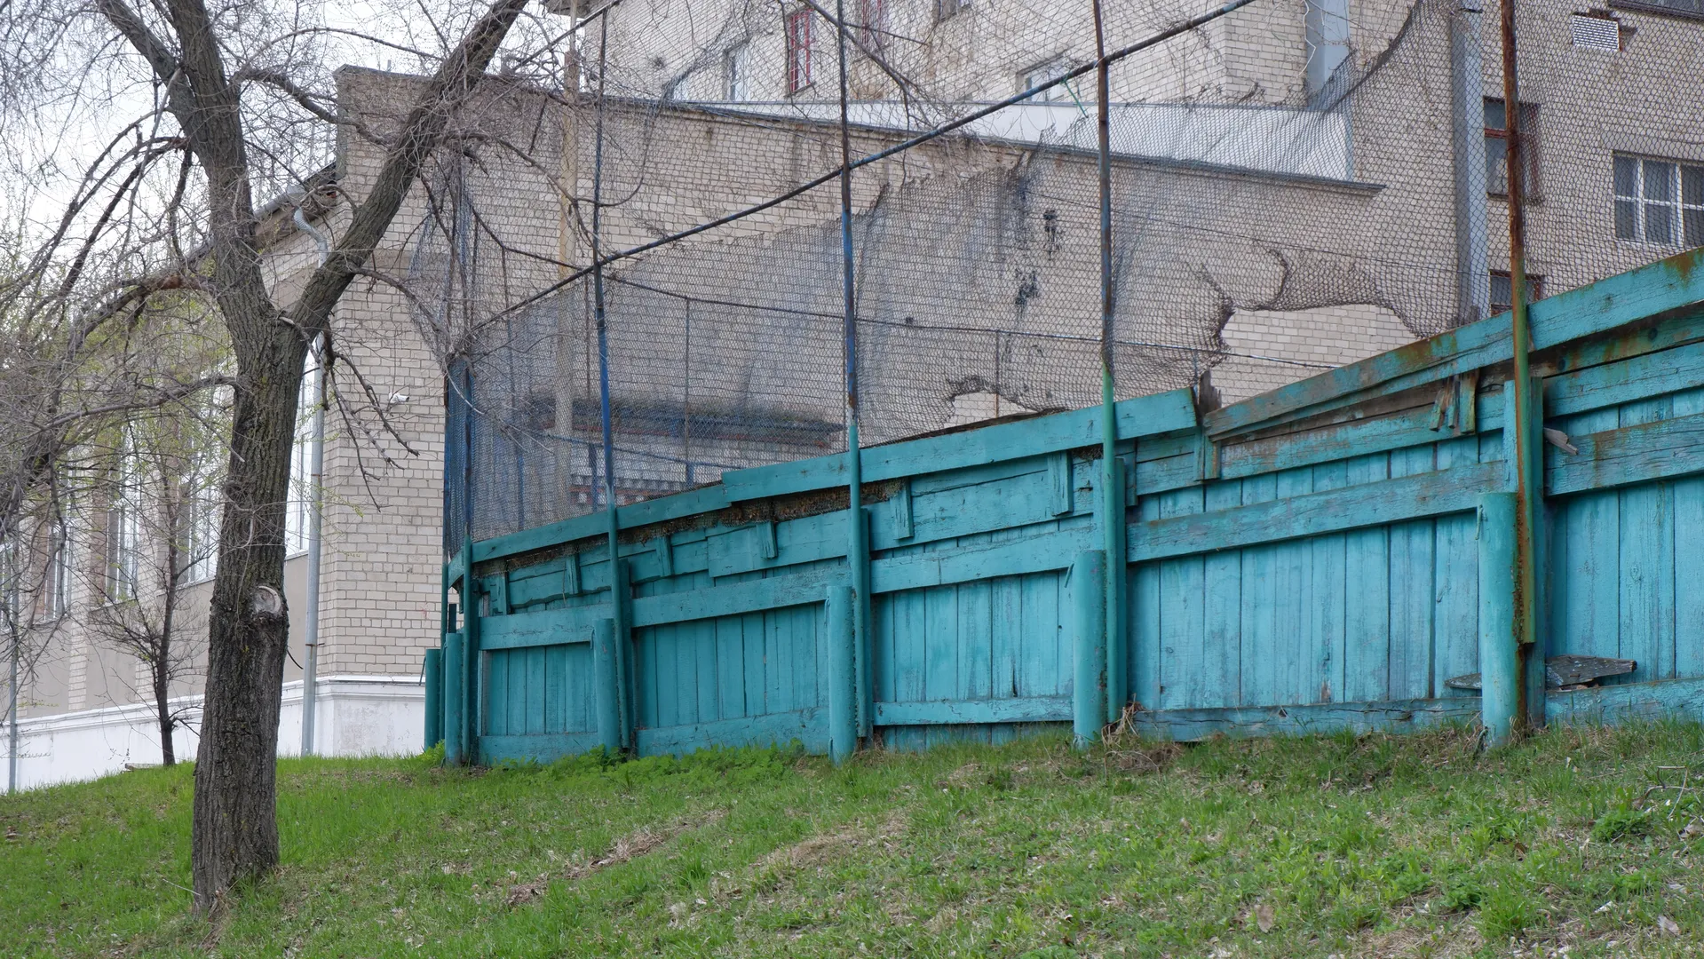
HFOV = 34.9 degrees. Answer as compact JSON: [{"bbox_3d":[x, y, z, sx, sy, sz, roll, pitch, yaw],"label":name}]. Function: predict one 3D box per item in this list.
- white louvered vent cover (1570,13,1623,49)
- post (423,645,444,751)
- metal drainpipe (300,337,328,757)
[{"bbox_3d":[12.961,-7.768,47.150,1.100,0.550,0.100,3,-7,-27],"label":"white louvered vent cover"},{"bbox_3d":[-2.981,1.592,19.300,0.110,0.770,0.110,3,-7,-28],"label":"post"},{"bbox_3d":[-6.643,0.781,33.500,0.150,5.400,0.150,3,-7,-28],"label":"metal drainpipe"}]

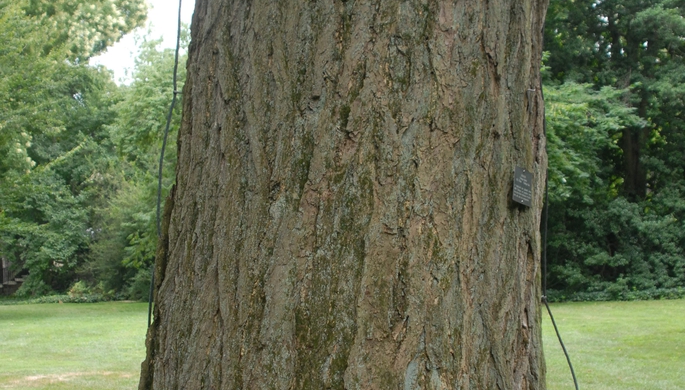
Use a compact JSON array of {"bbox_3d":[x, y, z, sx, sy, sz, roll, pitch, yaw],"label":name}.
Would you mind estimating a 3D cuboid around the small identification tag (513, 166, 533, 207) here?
[{"bbox_3d":[0.780,-0.035,5.150,0.118,0.154,0.006,20,-21,-37],"label":"small identification tag"}]

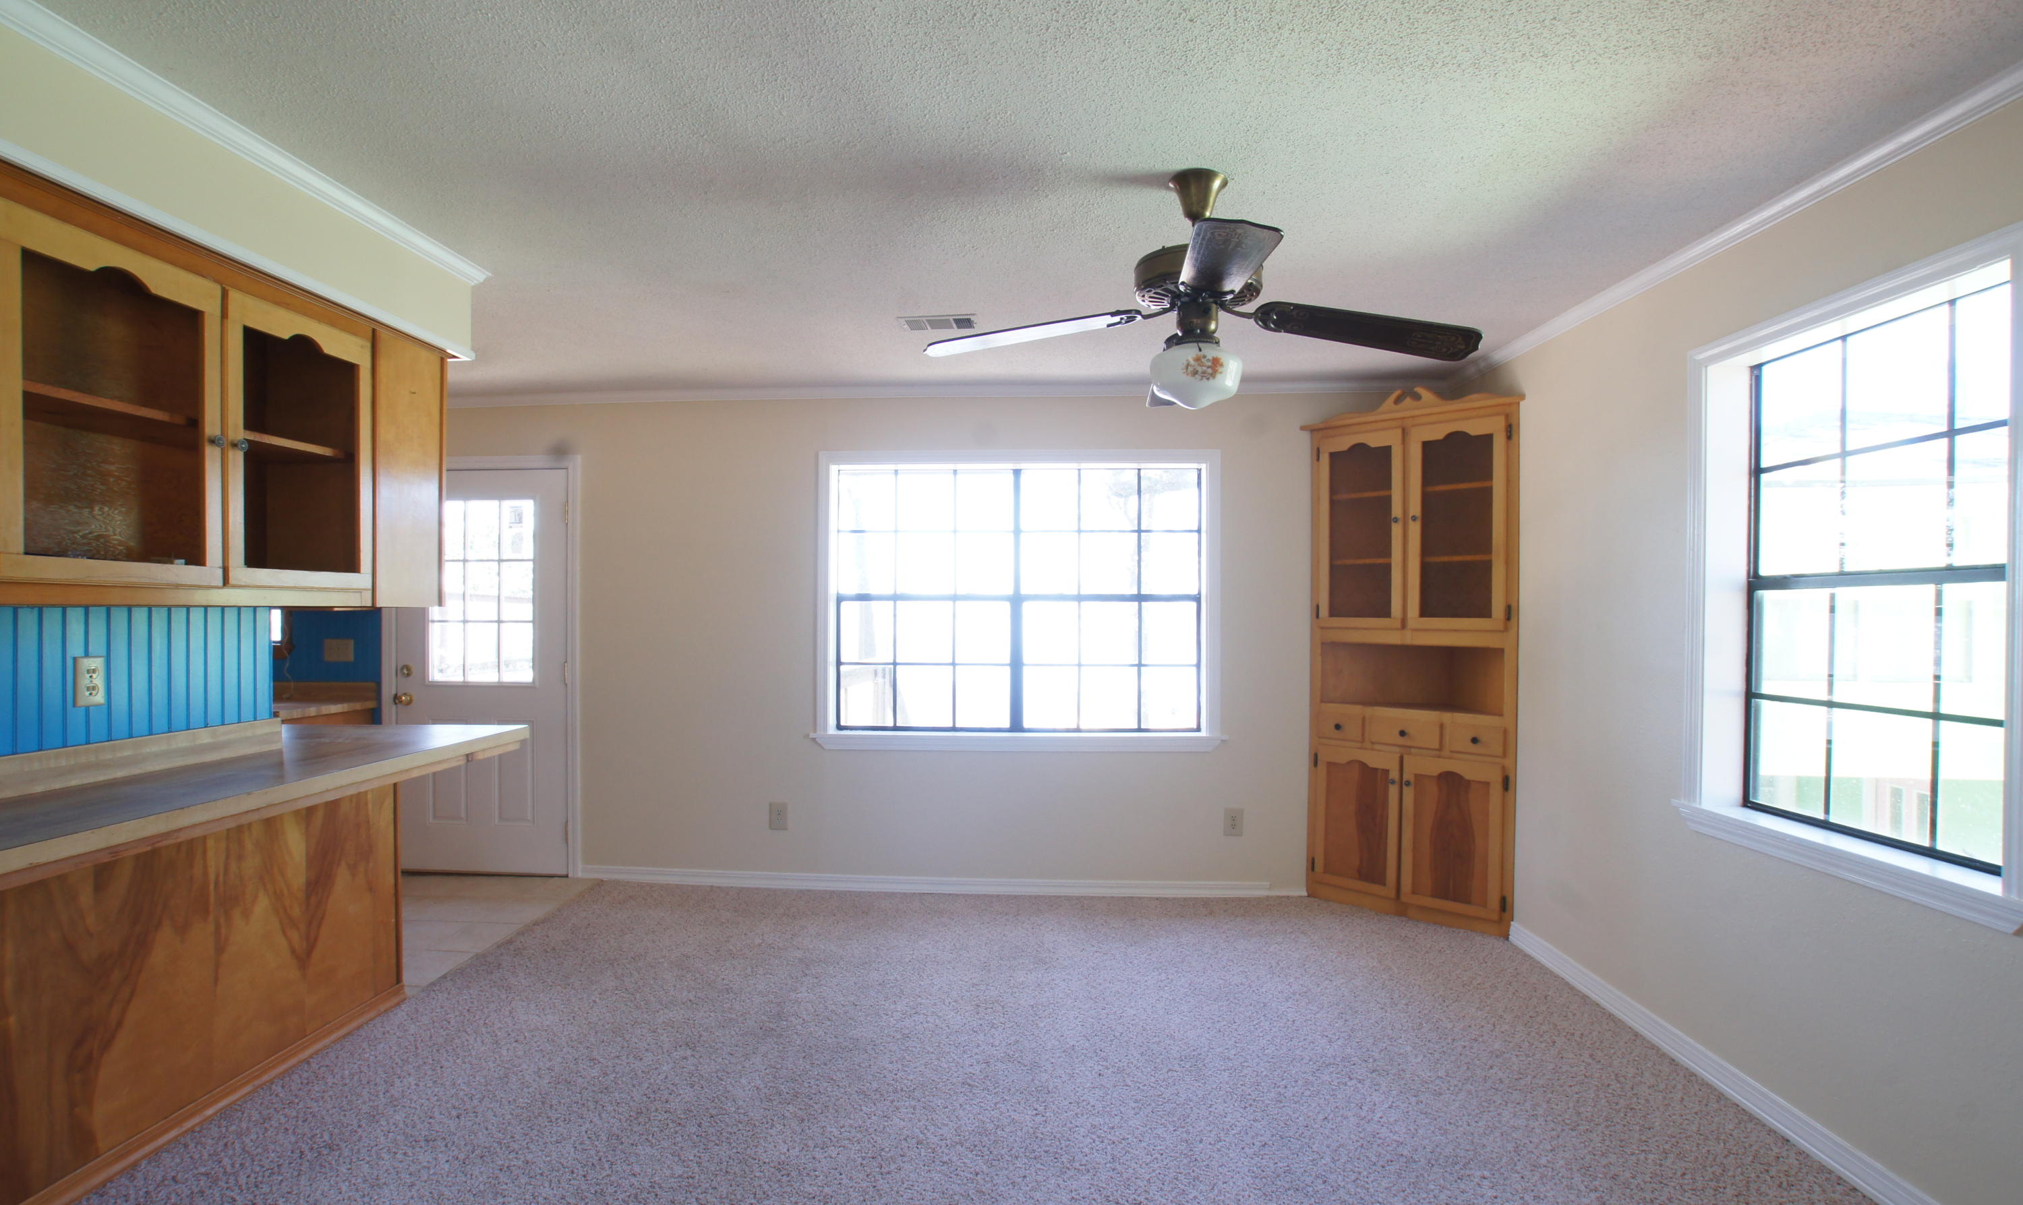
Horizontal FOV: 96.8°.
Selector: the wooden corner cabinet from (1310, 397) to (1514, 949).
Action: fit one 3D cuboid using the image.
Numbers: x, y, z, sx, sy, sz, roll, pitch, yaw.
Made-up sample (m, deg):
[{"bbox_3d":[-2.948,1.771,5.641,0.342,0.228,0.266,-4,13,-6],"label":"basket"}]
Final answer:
[{"bbox_3d":[1.939,0.243,4.144,0.910,2.350,0.490,1,0,43],"label":"wooden corner cabinet"}]

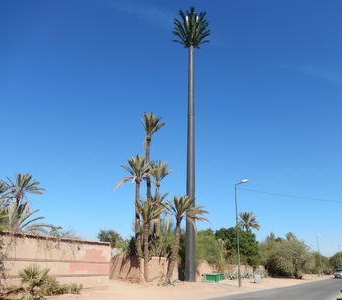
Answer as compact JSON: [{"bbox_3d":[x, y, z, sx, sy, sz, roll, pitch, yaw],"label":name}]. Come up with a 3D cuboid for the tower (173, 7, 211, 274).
[{"bbox_3d":[2.120,-3.367,31.084,4.700,32.000,4.700,1,-21,4],"label":"tower"}]

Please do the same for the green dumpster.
[{"bbox_3d":[4.027,11.866,26.936,1.200,0.760,1.850,-11,-25,31],"label":"green dumpster"}]

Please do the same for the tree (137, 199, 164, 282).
[{"bbox_3d":[-1.748,7.350,23.980,2.600,6.610,2.600,3,-21,-3],"label":"tree"}]

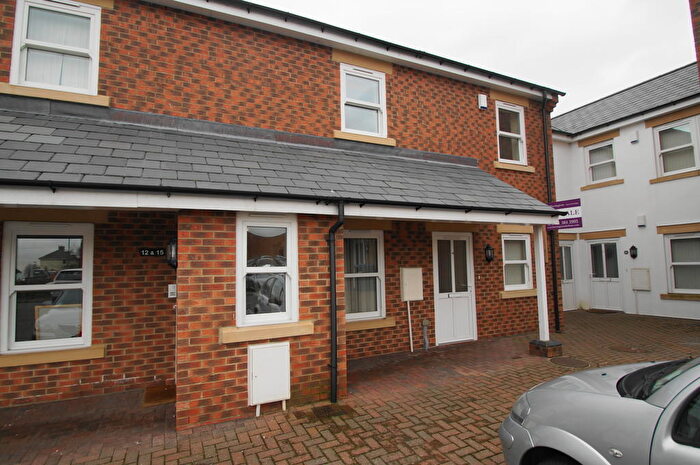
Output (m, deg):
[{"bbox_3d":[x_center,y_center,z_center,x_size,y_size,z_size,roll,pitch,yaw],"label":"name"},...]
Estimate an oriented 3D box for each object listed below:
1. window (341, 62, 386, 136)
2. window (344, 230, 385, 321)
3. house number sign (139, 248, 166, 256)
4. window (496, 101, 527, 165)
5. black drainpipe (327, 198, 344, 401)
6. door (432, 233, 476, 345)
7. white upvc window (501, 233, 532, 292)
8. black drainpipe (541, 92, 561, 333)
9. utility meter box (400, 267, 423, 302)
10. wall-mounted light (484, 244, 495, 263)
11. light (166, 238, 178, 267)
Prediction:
[{"bbox_3d":[0.237,-2.306,6.215,0.900,1.215,0.100,1,-4,-25],"label":"window"},{"bbox_3d":[0.189,0.720,5.953,0.885,1.500,0.100,1,-4,-25],"label":"window"},{"bbox_3d":[-2.594,0.263,4.602,0.300,0.105,0.020,1,-5,-25],"label":"house number sign"},{"bbox_3d":[3.552,-2.159,7.707,0.890,1.360,0.100,1,-5,-25],"label":"window"},{"bbox_3d":[-0.137,0.775,3.967,0.130,2.270,0.240,1,-5,-25],"label":"black drainpipe"},{"bbox_3d":[2.017,1.052,6.711,1.000,2.100,0.090,1,-5,-25],"label":"door"},{"bbox_3d":[3.565,0.635,7.475,0.890,1.180,0.100,1,-5,-25],"label":"white upvc window"},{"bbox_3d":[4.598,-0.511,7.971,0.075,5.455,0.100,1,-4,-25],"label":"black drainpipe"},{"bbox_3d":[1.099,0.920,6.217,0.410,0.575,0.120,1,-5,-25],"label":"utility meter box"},{"bbox_3d":[2.846,0.426,7.024,0.210,0.355,0.140,1,-5,-25],"label":"wall-mounted light"},{"bbox_3d":[-2.316,0.276,4.591,0.165,0.380,0.190,1,-4,-25],"label":"light"}]

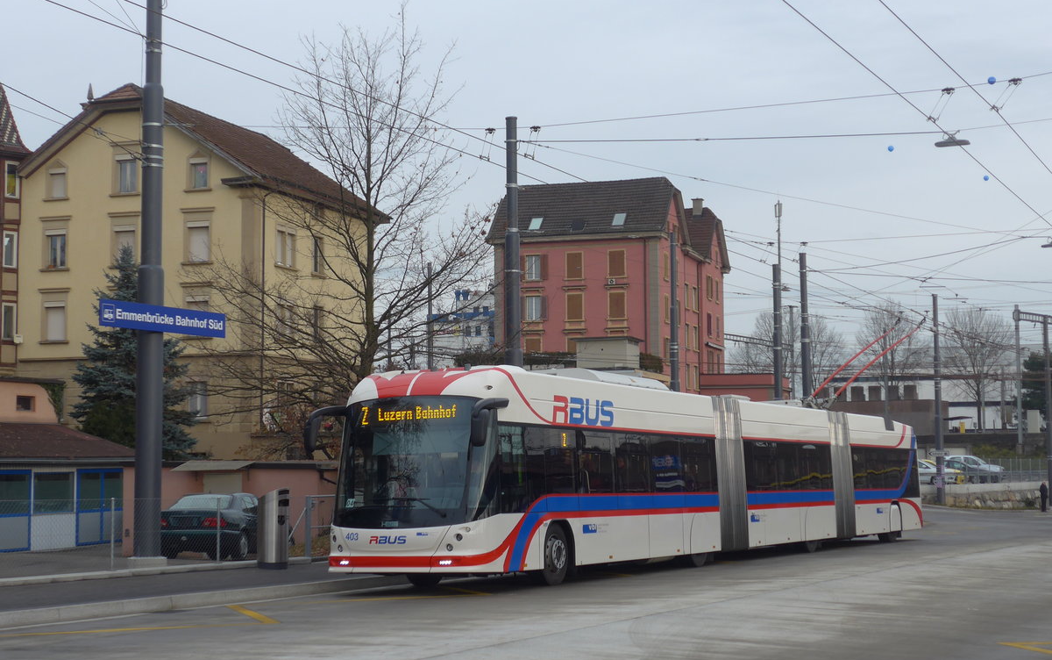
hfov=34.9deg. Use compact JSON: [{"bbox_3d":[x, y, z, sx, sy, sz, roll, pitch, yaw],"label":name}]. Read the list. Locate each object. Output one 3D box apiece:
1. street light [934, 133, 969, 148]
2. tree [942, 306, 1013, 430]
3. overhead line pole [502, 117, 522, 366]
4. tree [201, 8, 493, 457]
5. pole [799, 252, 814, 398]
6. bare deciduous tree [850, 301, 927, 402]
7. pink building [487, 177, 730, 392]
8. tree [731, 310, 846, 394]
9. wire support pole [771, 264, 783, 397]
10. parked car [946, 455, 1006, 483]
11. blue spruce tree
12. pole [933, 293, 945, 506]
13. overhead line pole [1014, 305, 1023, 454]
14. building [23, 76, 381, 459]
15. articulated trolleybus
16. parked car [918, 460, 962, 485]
[{"bbox_3d":[8.446,-3.759,33.100,0.660,0.260,0.290,-2,-6,26],"label":"street light"},{"bbox_3d":[37.210,3.378,137.520,5.900,10.780,5.900,0,-5,0],"label":"tree"},{"bbox_3d":[-0.296,-0.067,37.324,0.420,9.500,0.420,0,-5,0],"label":"overhead line pole"},{"bbox_3d":[-4.011,-1.446,39.155,7.500,12.460,7.500,0,-5,0],"label":"tree"},{"bbox_3d":[10.120,1.962,60.314,0.420,9.540,0.420,-2,-6,26],"label":"pole"},{"bbox_3d":[30.338,3.606,139.458,6.400,12.180,6.400,0,-5,0],"label":"bare deciduous tree"},{"bbox_3d":[6.848,1.035,126.827,13.157,22.424,20.256,-2,-5,20],"label":"pink building"},{"bbox_3d":[23.688,4.540,151.441,10.200,12.559,8.500,0,-5,0],"label":"tree"},{"bbox_3d":[13.392,2.890,88.431,0.500,12.786,0.500,0,-5,0],"label":"wire support pole"},{"bbox_3d":[25.788,8.022,96.500,4.000,1.550,1.740,-2,-6,26],"label":"parked car"},{"bbox_3d":[-13.222,1.759,56.582,4.400,9.386,4.400,0,-5,0],"label":"blue spruce tree"},{"bbox_3d":[24.789,4.188,100.434,0.500,12.718,0.500,0,-5,0],"label":"pole"},{"bbox_3d":[31.540,3.171,107.000,0.360,9.400,0.360,-2,-6,26],"label":"overhead line pole"},{"bbox_3d":[-14.877,-1.838,77.140,13.200,16.800,11.600,-2,-5,21],"label":"building"},{"bbox_3d":[3.734,2.939,34.092,2.620,3.360,24.750,-3,-6,27],"label":"articulated trolleybus"},{"bbox_3d":[21.407,7.595,90.500,4.200,1.480,1.750,-2,-6,26],"label":"parked car"}]

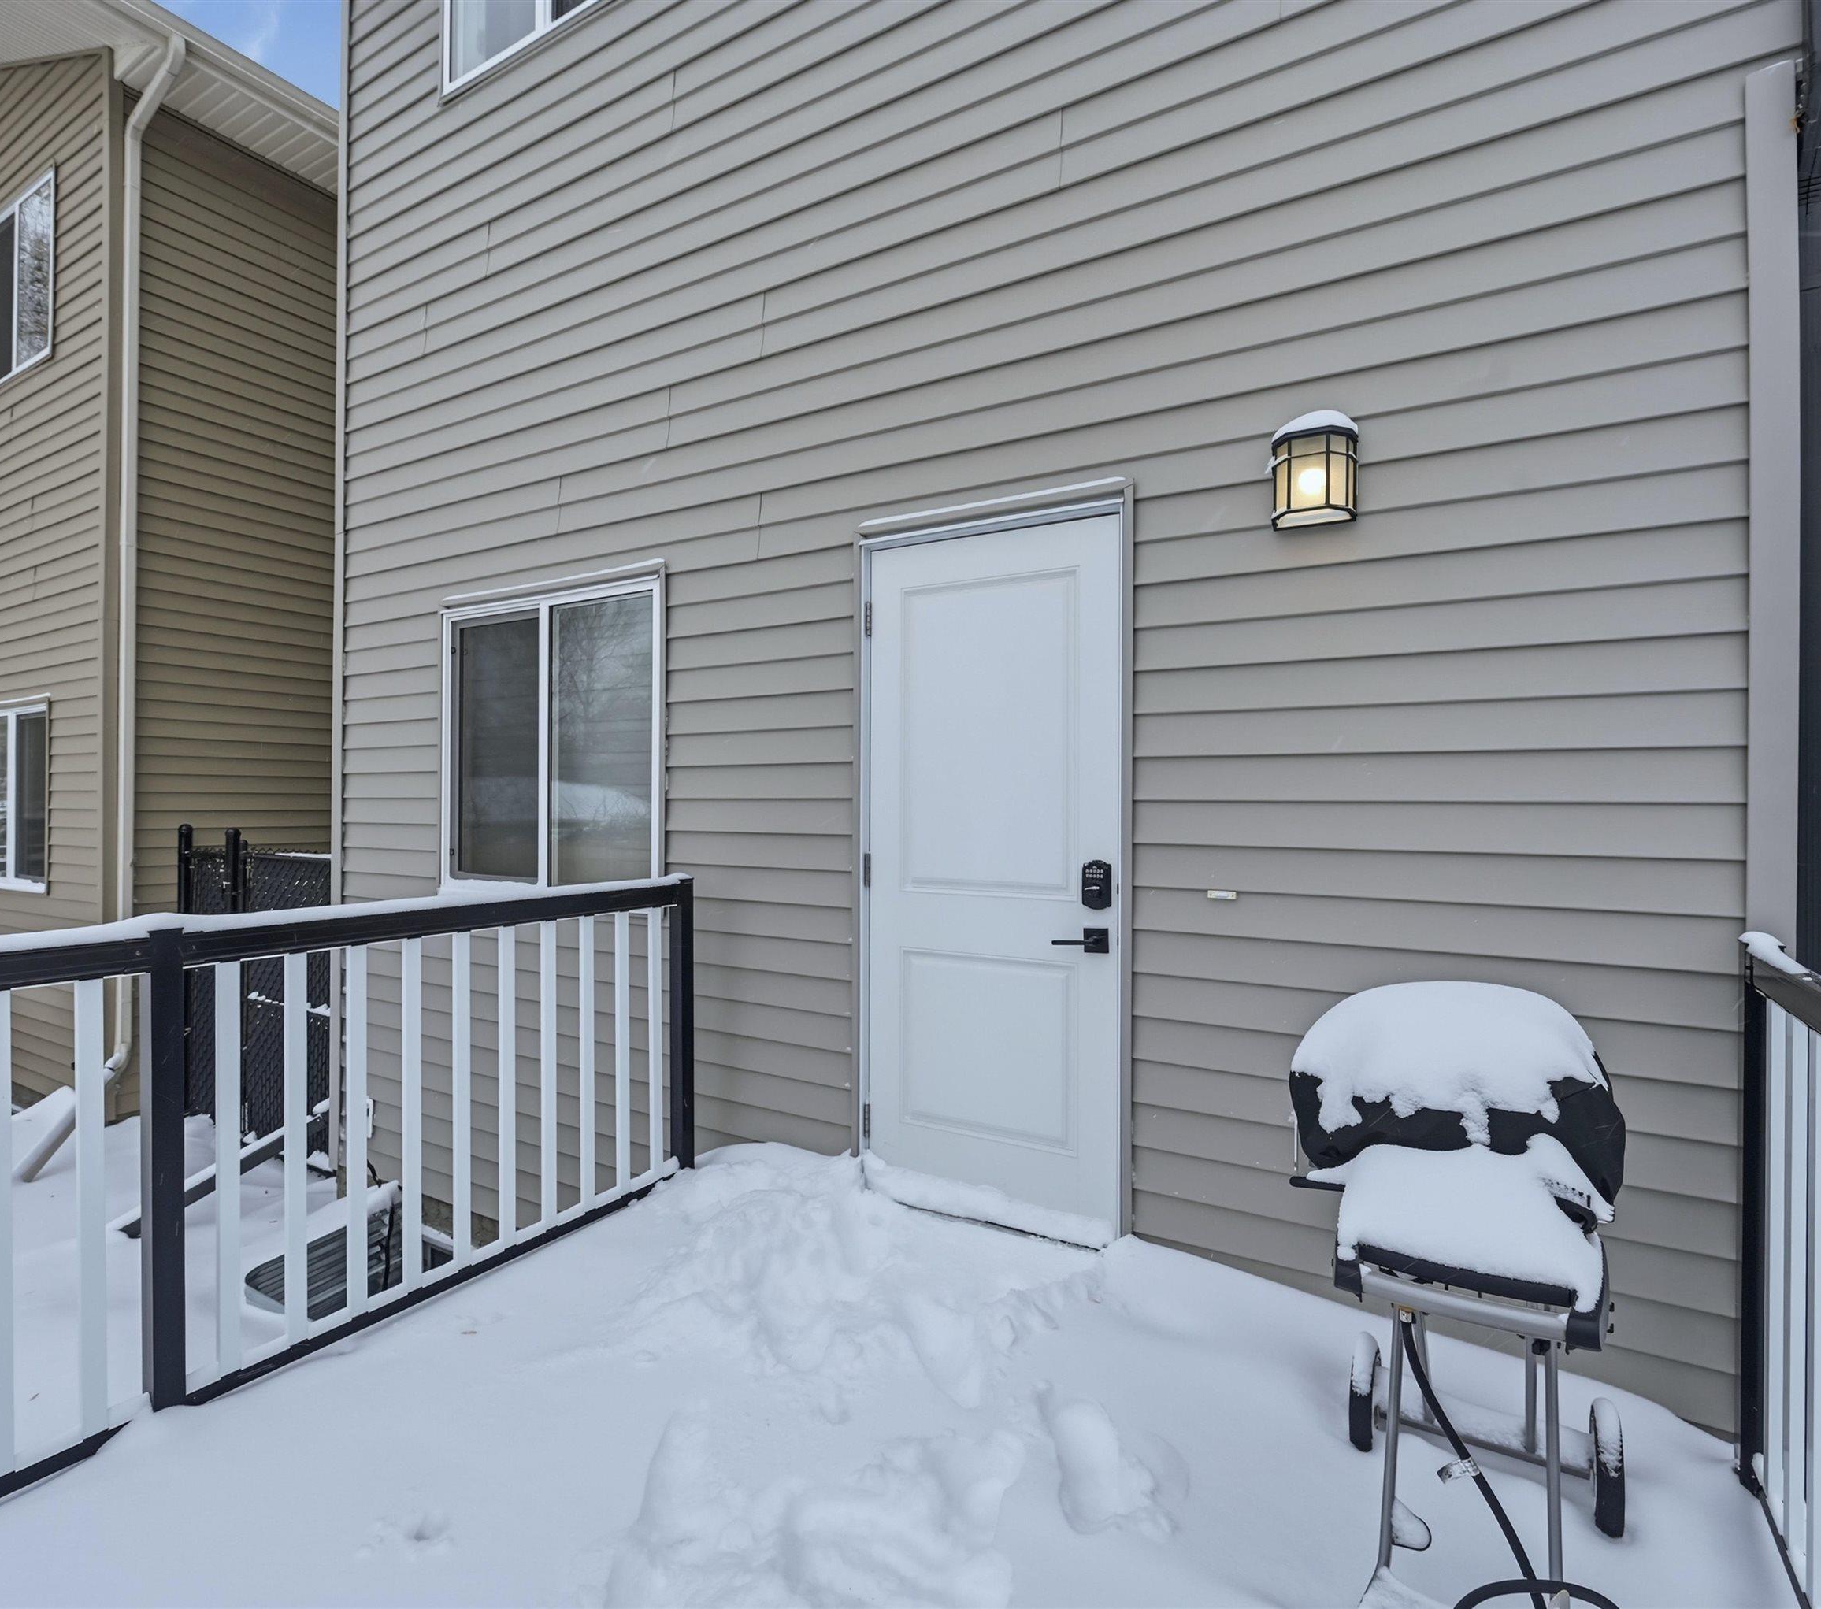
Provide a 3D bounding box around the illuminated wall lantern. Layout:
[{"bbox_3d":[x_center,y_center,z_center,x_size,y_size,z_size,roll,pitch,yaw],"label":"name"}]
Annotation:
[{"bbox_3d":[0.963,-0.795,2.257,0.190,0.220,0.135,0,0,30],"label":"illuminated wall lantern"}]

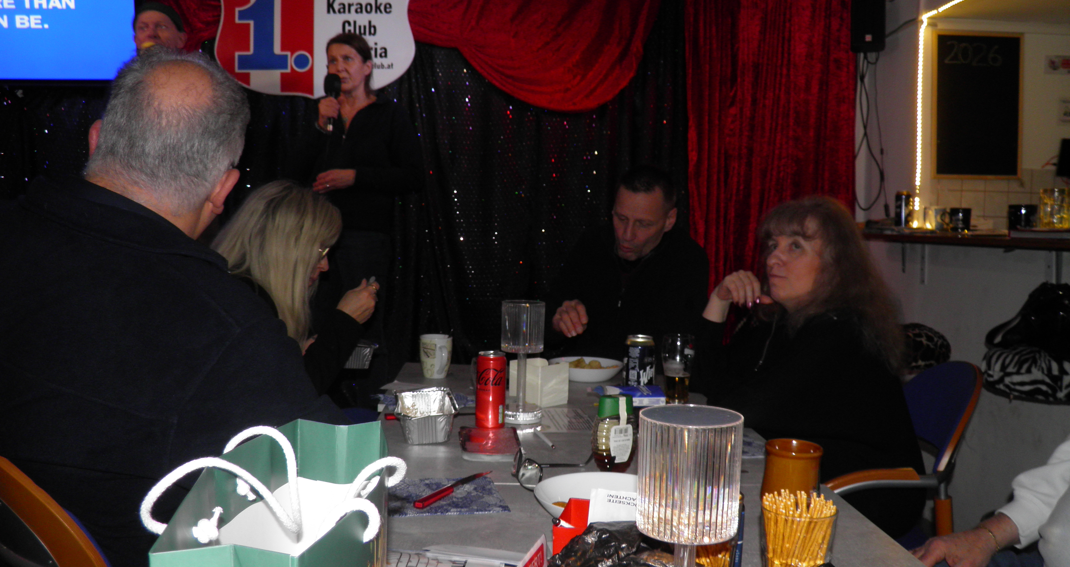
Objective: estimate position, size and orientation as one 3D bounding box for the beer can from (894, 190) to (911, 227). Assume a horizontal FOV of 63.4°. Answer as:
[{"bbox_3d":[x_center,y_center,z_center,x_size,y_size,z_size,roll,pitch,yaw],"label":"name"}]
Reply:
[{"bbox_3d":[1.787,-0.359,4.200,0.066,0.168,0.066,2,4,0],"label":"beer can"}]

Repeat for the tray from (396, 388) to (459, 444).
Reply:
[{"bbox_3d":[-0.212,0.256,1.668,0.115,0.053,0.180,1,4,-15],"label":"tray"}]

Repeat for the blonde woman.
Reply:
[{"bbox_3d":[-0.613,0.383,1.914,0.620,1.220,0.480,1,4,-9],"label":"blonde woman"}]

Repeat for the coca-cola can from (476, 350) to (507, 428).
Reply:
[{"bbox_3d":[-0.086,0.210,1.718,0.058,0.145,0.058,2,4,0],"label":"coca-cola can"}]

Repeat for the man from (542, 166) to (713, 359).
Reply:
[{"bbox_3d":[0.265,0.335,2.409,0.500,1.300,0.630,3,4,17],"label":"man"}]

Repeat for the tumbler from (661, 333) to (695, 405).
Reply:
[{"bbox_3d":[0.330,0.199,1.989,0.075,0.155,0.075,2,4,0],"label":"tumbler"}]

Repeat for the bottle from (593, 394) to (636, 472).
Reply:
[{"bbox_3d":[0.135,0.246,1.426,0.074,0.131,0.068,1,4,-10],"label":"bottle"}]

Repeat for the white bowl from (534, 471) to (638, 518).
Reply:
[{"bbox_3d":[0.096,0.304,1.163,0.196,0.050,0.196,2,4,0],"label":"white bowl"}]

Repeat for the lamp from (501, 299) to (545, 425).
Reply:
[{"bbox_3d":[-0.026,0.159,1.775,0.089,0.243,0.089,2,4,0],"label":"lamp"}]

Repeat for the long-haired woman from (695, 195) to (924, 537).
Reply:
[{"bbox_3d":[0.532,0.408,1.993,0.620,1.230,0.510,0,5,-25],"label":"long-haired woman"}]

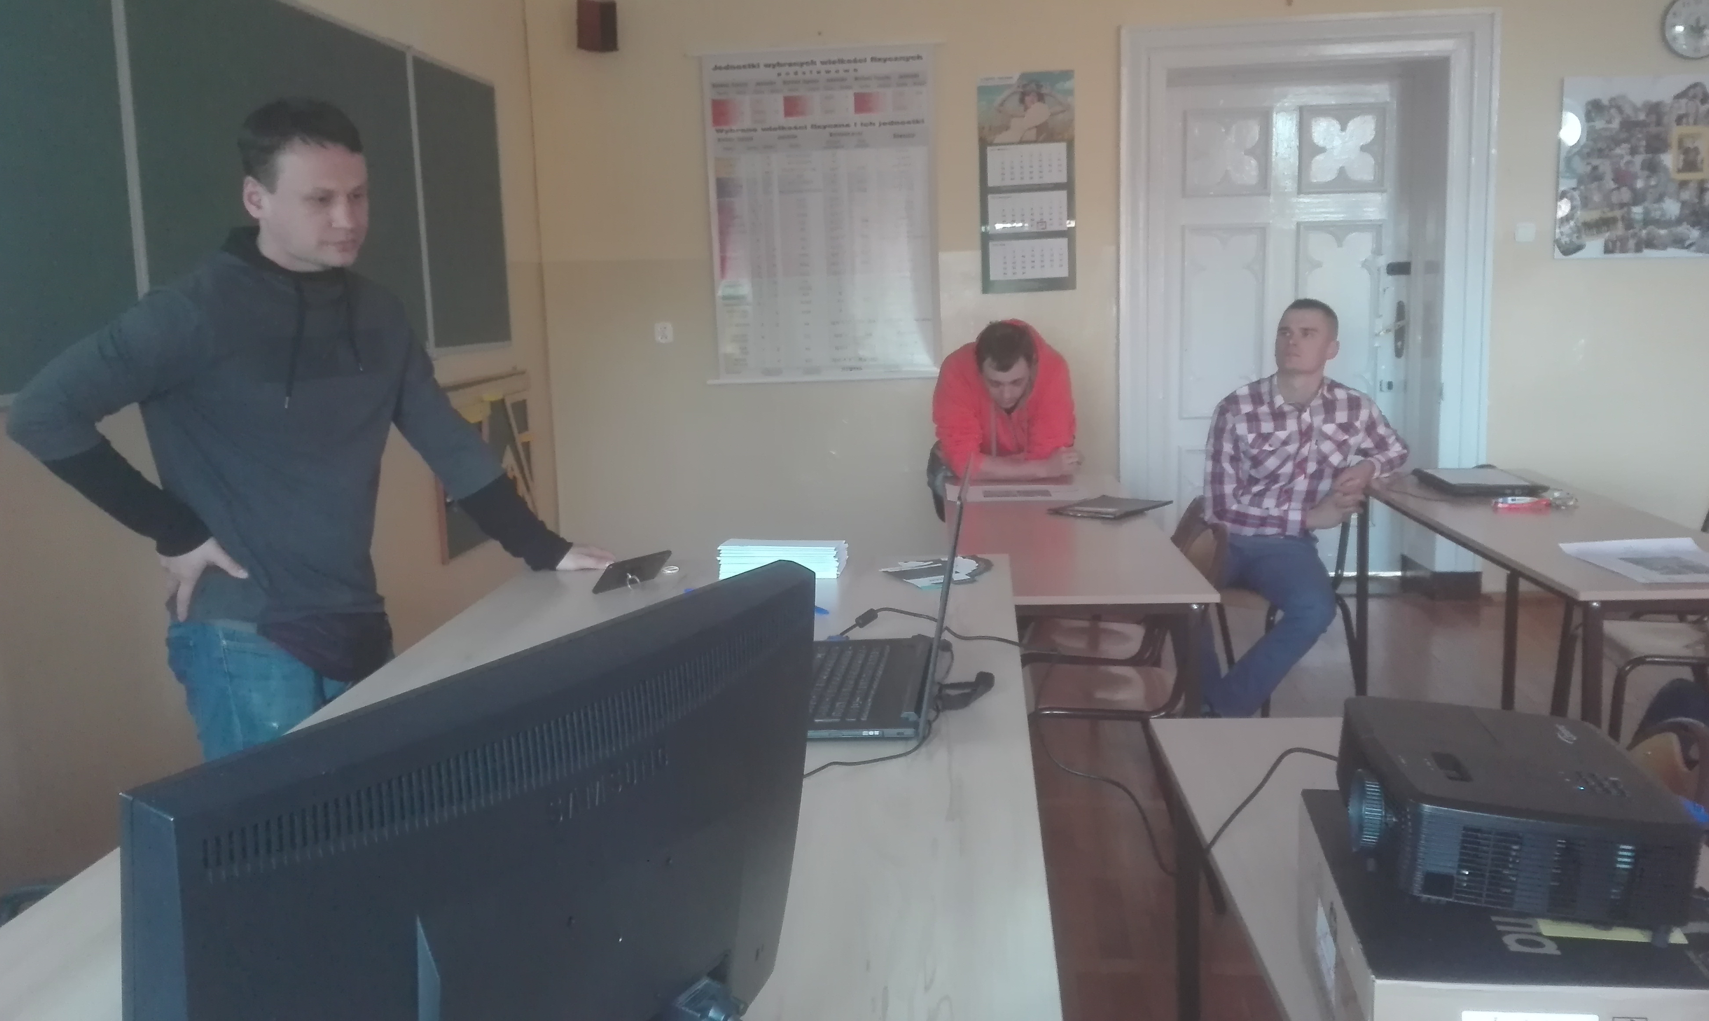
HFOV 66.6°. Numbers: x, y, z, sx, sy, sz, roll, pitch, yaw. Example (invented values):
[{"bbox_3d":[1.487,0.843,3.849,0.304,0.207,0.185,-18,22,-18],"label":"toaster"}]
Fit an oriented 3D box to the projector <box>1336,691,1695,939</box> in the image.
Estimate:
[{"bbox_3d":[0.542,0.242,1.098,0.212,0.092,0.265,3,10,9],"label":"projector"}]

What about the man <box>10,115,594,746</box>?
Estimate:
[{"bbox_3d":[-0.796,0.216,2.040,0.440,1.670,0.800,5,12,36],"label":"man"}]

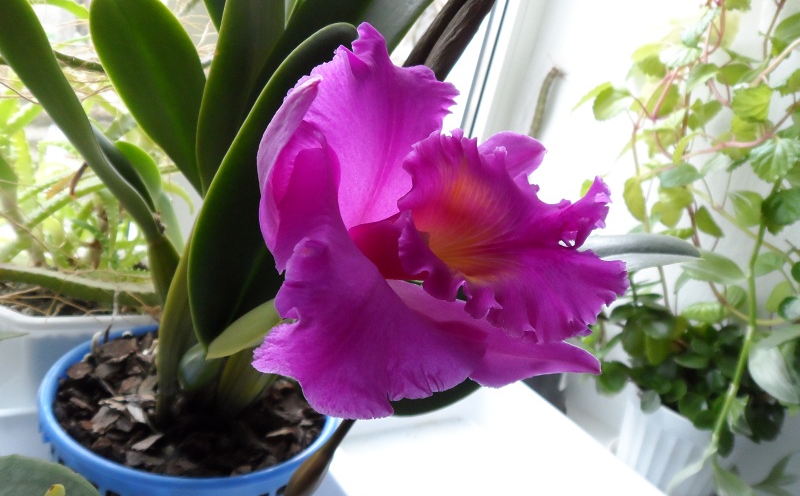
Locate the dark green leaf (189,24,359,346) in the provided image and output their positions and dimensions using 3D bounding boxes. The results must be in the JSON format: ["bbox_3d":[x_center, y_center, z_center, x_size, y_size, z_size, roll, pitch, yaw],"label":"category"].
[{"bbox_3d":[-0.060,-0.028,0.315,0.058,0.175,0.035,21,14,-27],"label":"dark green leaf"}]

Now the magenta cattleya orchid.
[{"bbox_3d":[0.015,-0.011,0.272,0.138,0.148,0.105,-1,23,-35],"label":"magenta cattleya orchid"}]

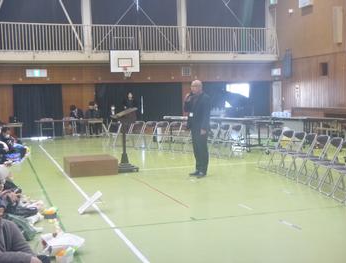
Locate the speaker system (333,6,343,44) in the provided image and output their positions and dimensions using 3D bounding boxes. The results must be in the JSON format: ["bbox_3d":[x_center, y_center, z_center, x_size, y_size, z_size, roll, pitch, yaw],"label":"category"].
[{"bbox_3d":[6.265,-4.030,20.772,0.220,1.400,0.320,-2,3,-17],"label":"speaker system"}]

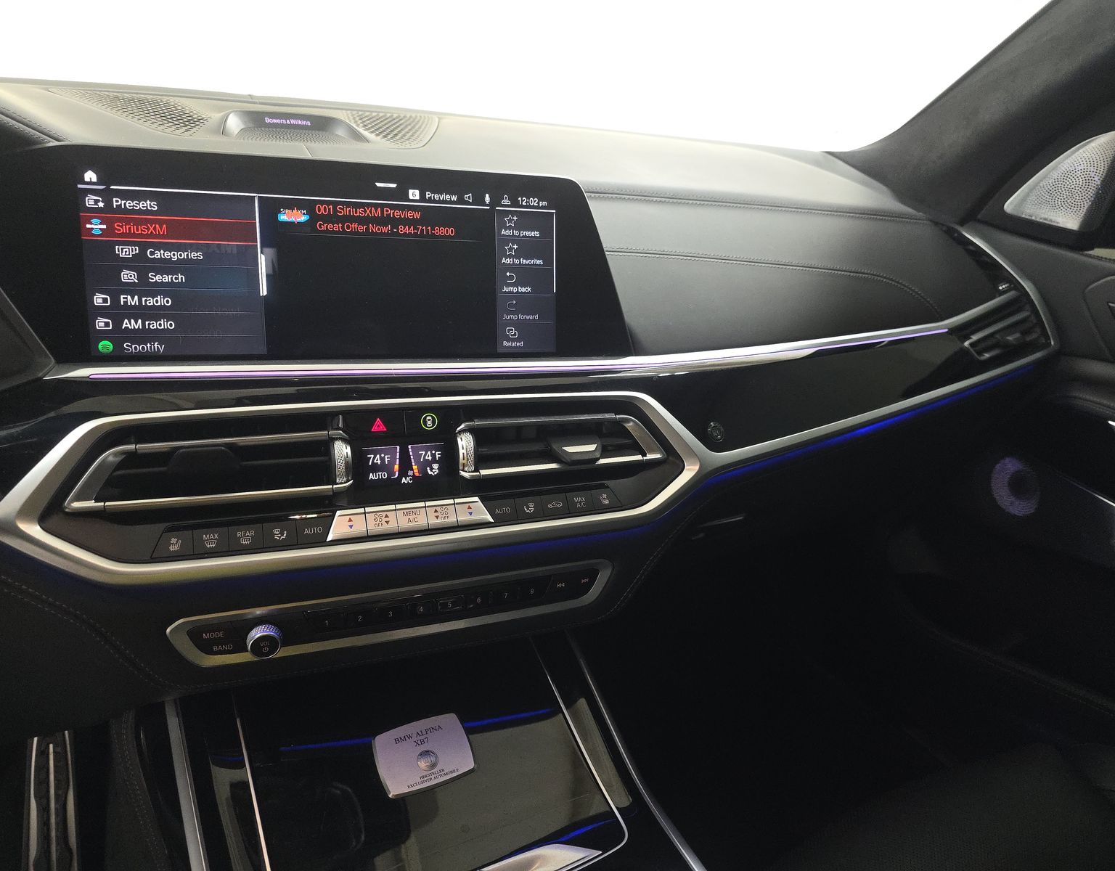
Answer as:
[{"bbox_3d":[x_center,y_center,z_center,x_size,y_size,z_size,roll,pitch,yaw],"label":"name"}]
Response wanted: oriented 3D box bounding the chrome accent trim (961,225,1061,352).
[{"bbox_3d":[0.475,-0.159,0.817,0.035,0.112,0.158,-4,24,-22],"label":"chrome accent trim"}]

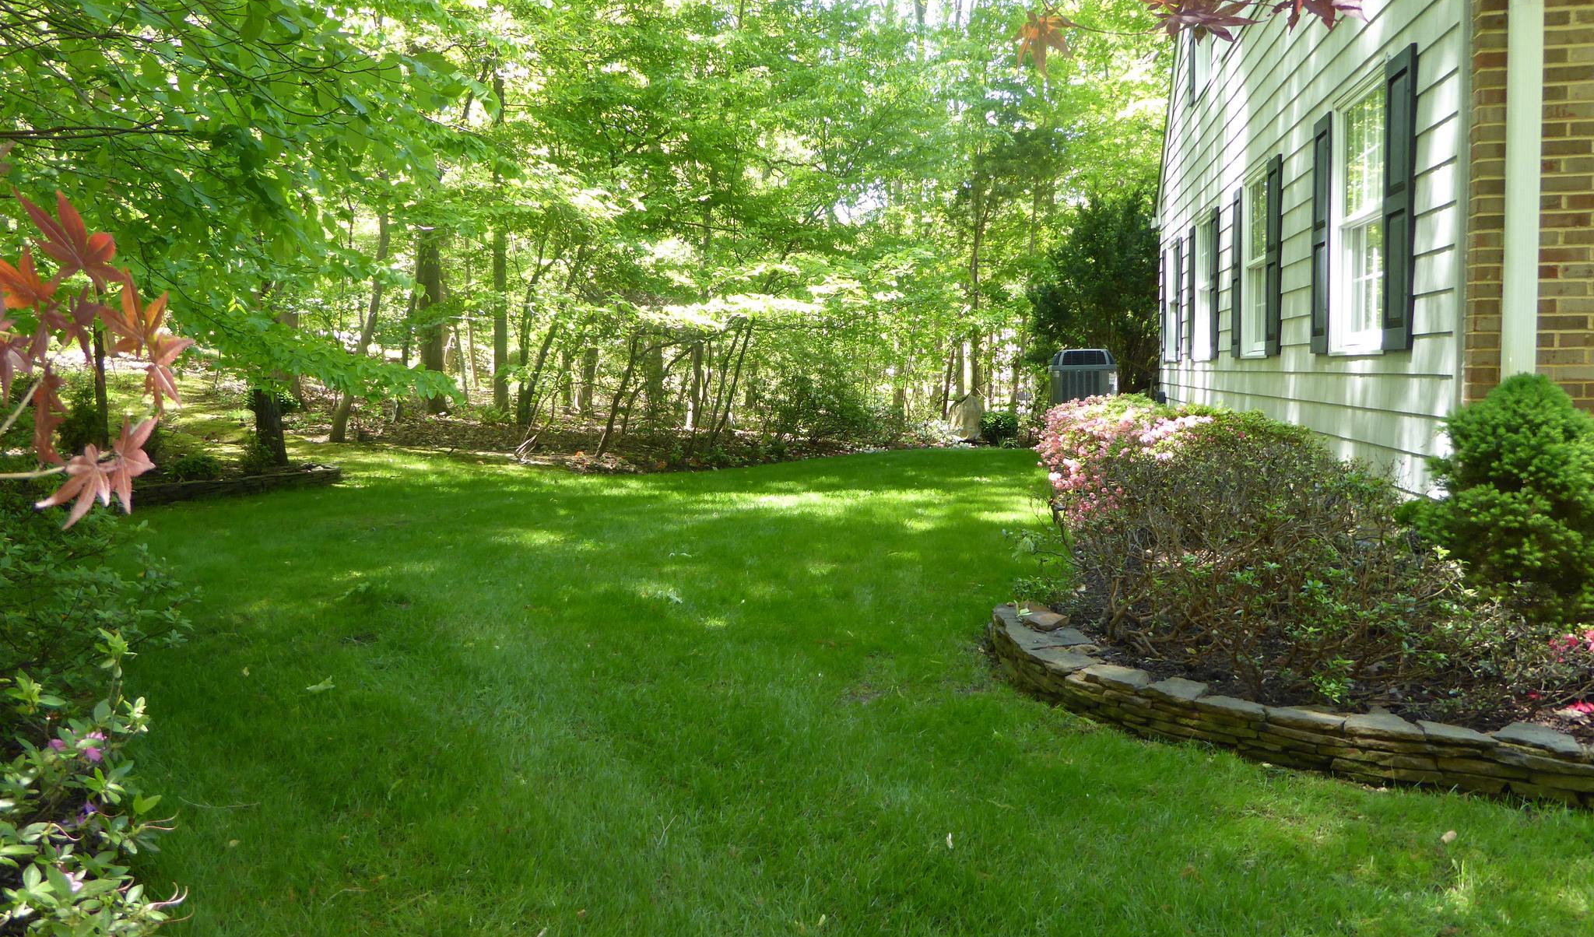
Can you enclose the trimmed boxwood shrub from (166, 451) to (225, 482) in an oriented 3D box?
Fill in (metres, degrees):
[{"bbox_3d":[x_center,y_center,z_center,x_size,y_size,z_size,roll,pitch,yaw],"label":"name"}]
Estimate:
[{"bbox_3d":[-6.748,-0.021,12.400,0.570,0.310,0.530,-4,6,-29],"label":"trimmed boxwood shrub"}]

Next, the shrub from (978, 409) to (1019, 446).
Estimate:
[{"bbox_3d":[2.975,-0.606,16.300,0.580,0.530,0.560,0,5,10],"label":"shrub"}]

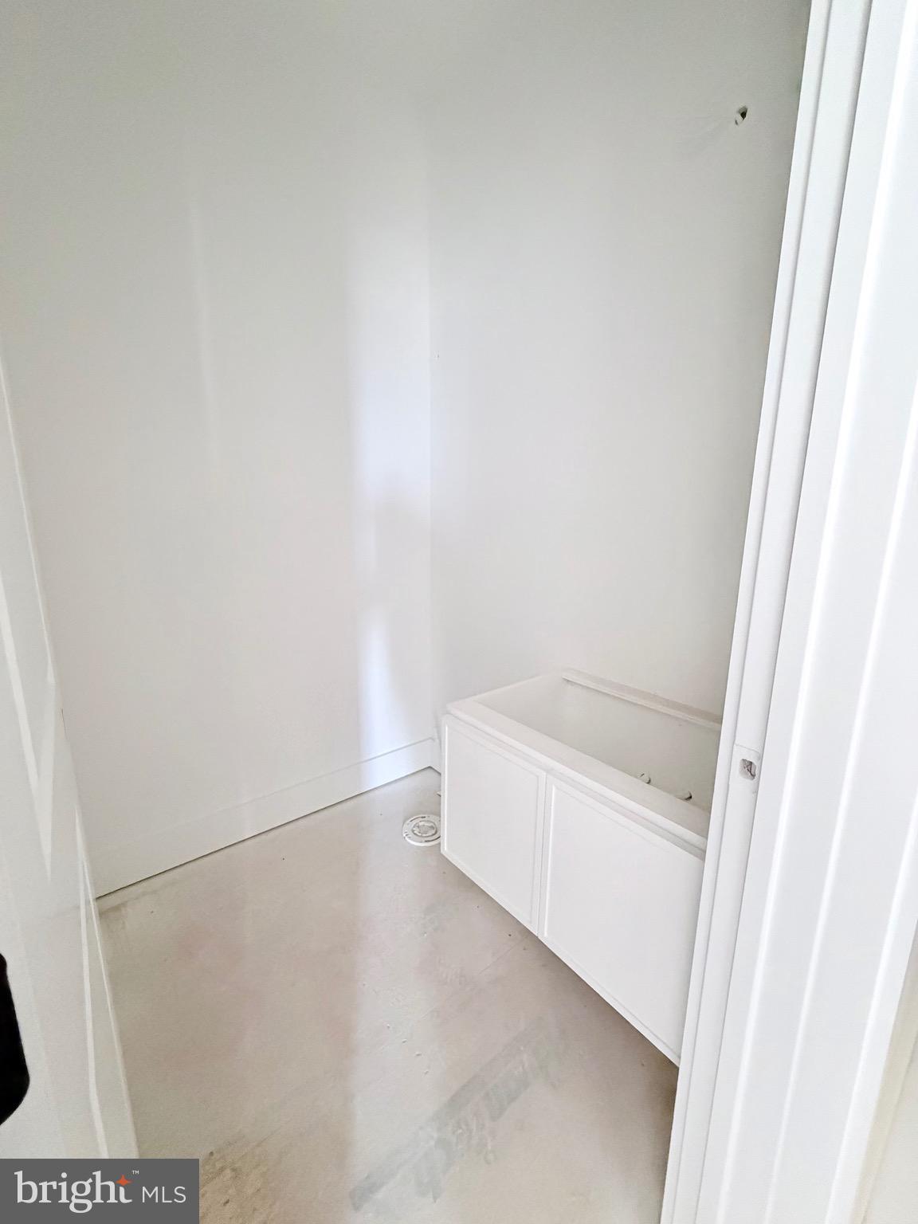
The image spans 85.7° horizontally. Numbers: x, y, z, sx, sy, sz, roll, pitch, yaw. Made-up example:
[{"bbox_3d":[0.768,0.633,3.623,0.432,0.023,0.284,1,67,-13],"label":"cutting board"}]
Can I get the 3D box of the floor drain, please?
[{"bbox_3d":[-0.140,0.887,2.001,0.177,0.015,0.177,0,12,0],"label":"floor drain"}]

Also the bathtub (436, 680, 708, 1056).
[{"bbox_3d":[0.406,0.513,1.289,0.568,0.445,0.765,-9,15,-38],"label":"bathtub"}]

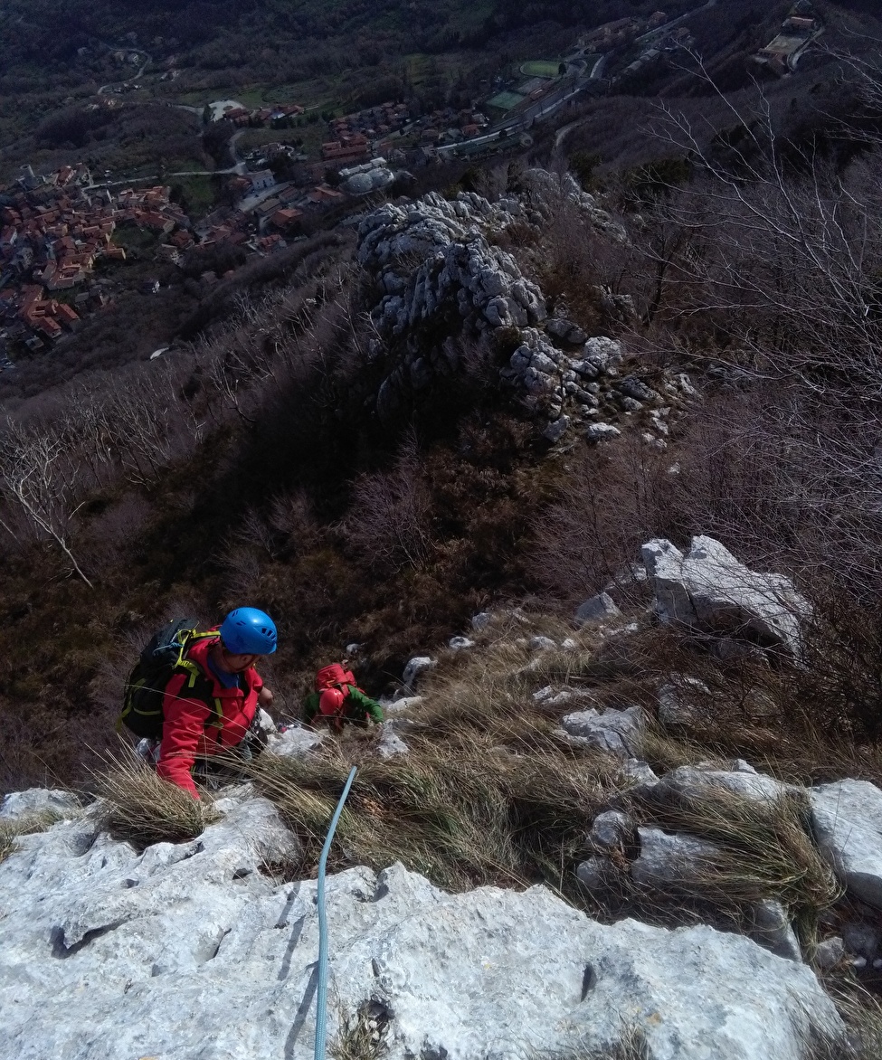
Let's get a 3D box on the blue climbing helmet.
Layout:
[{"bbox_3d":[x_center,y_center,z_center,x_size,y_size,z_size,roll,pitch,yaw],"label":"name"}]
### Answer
[{"bbox_3d":[-0.895,0.463,4.500,0.280,0.168,0.225,19,23,-37],"label":"blue climbing helmet"}]

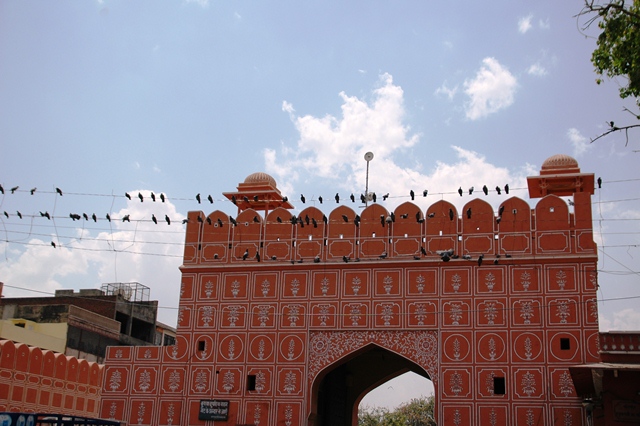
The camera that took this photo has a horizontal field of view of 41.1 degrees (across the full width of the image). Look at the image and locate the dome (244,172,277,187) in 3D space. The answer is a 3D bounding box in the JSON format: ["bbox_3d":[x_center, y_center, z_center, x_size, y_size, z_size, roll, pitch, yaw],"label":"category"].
[{"bbox_3d":[-3.216,-1.708,46.508,1.743,1.017,1.743,-3,-19,16],"label":"dome"}]

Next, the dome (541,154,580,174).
[{"bbox_3d":[11.889,-2.313,42.190,1.815,1.133,1.815,-3,-19,16],"label":"dome"}]

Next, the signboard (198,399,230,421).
[{"bbox_3d":[-4.593,8.563,36.983,1.347,0.865,0.060,-3,-19,16],"label":"signboard"}]

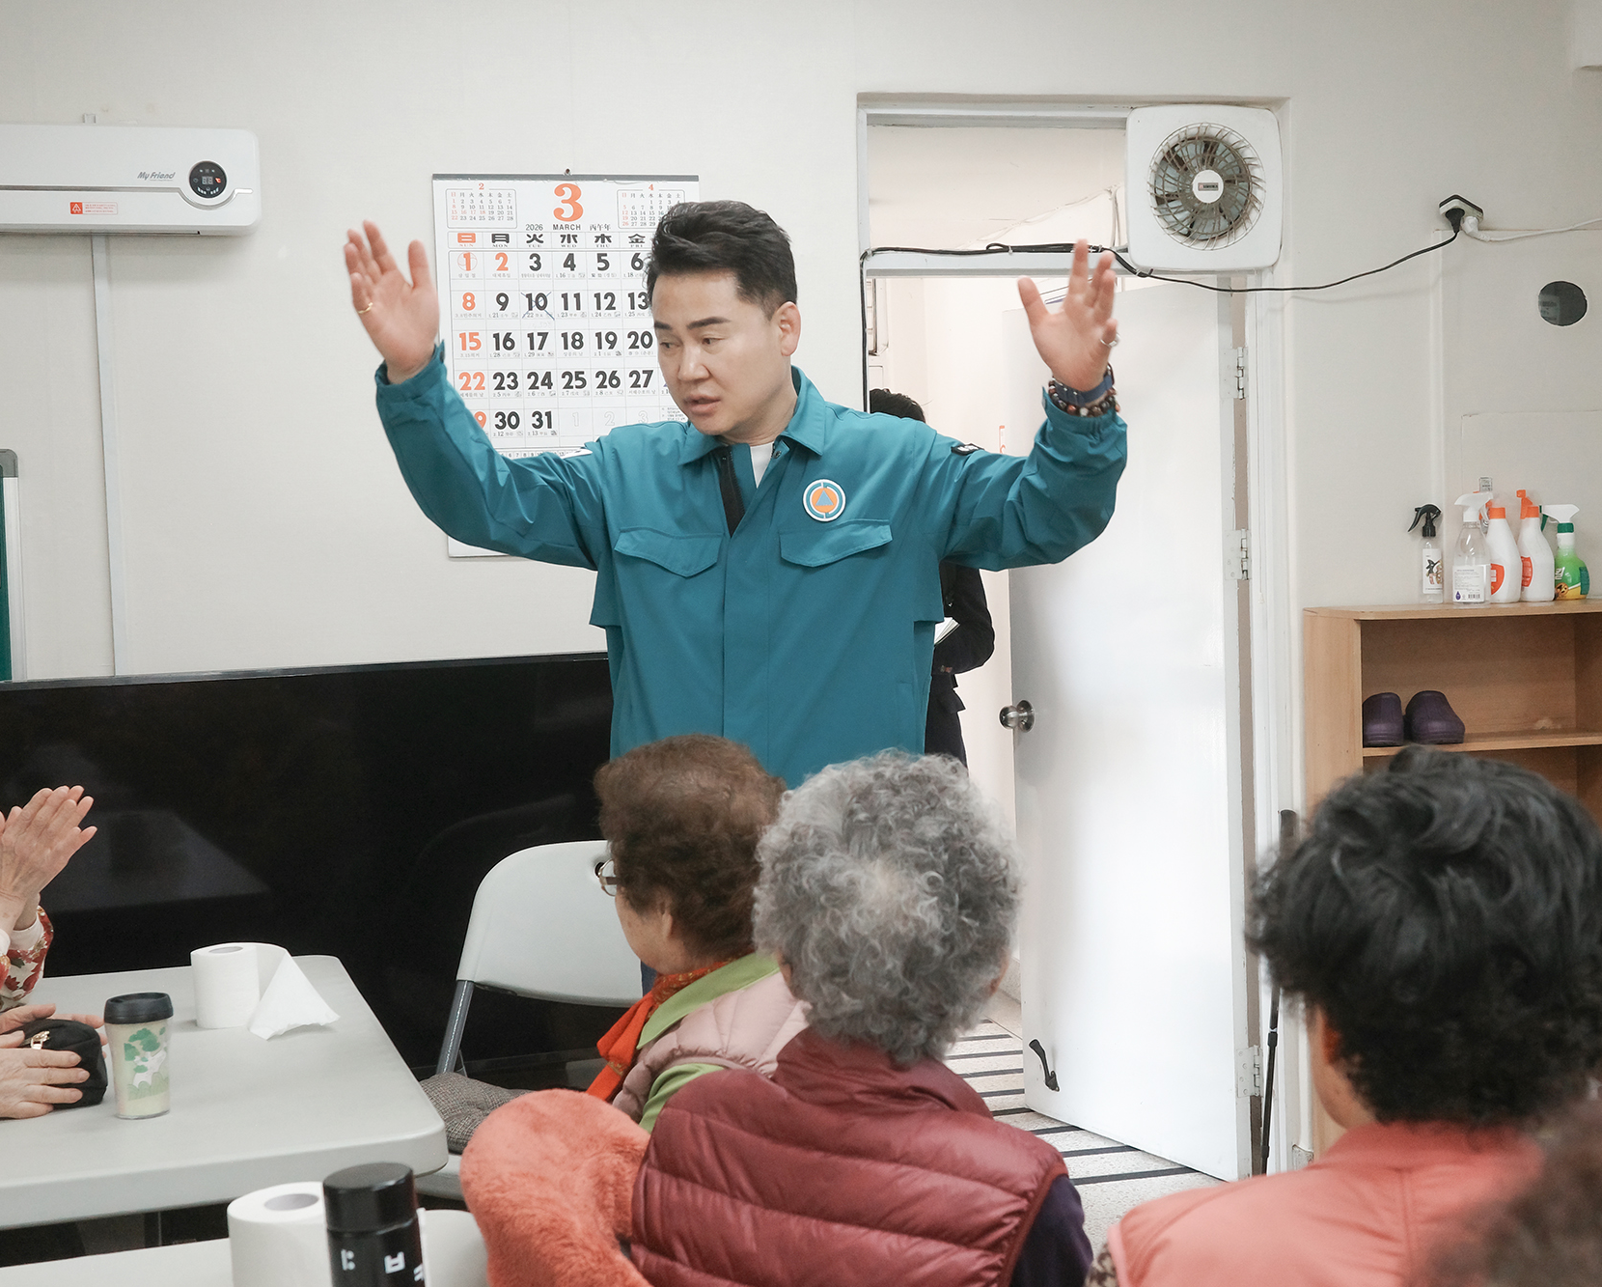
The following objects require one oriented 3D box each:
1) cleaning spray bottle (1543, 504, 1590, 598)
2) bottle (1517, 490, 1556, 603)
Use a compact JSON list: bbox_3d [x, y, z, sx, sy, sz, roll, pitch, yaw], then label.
[{"bbox_3d":[1.690,-0.201,4.735,0.111,0.209,0.066,-3,3,-22],"label":"cleaning spray bottle"},{"bbox_3d":[1.617,-0.214,4.718,0.073,0.241,0.093,1,4,36],"label":"bottle"}]

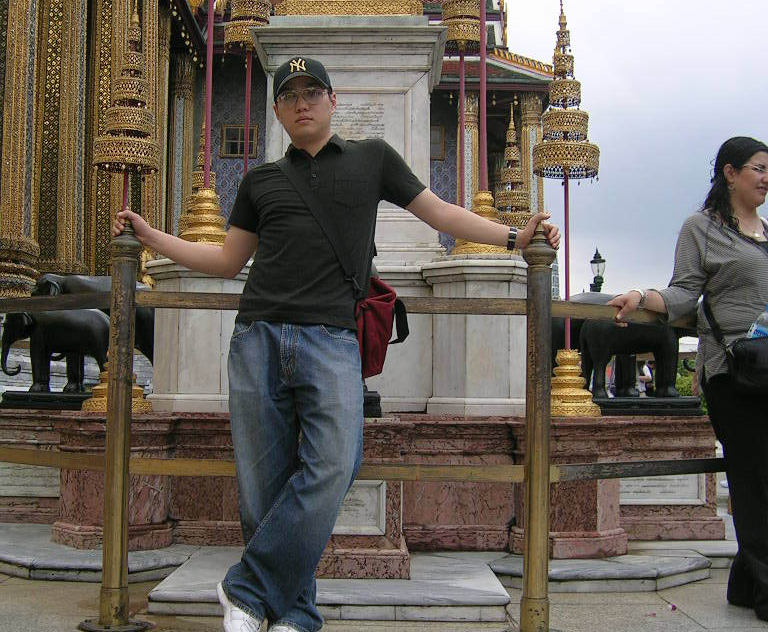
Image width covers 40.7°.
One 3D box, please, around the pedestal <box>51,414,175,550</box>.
[{"bbox_3d":[-1.137,0.690,4.444,0.500,0.552,0.460,1,-4,0],"label":"pedestal"}]

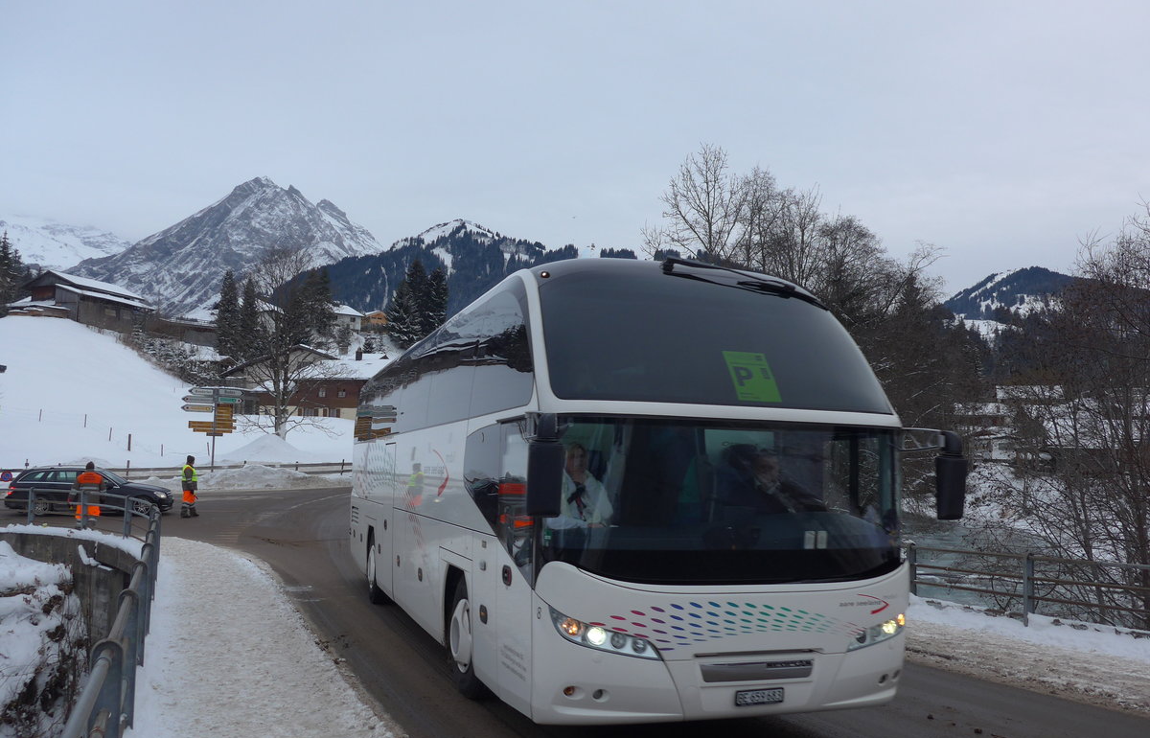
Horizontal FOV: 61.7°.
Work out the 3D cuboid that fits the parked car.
[{"bbox_3d":[-14.420,3.640,29.100,4.600,1.480,1.800,1,-6,-9],"label":"parked car"}]

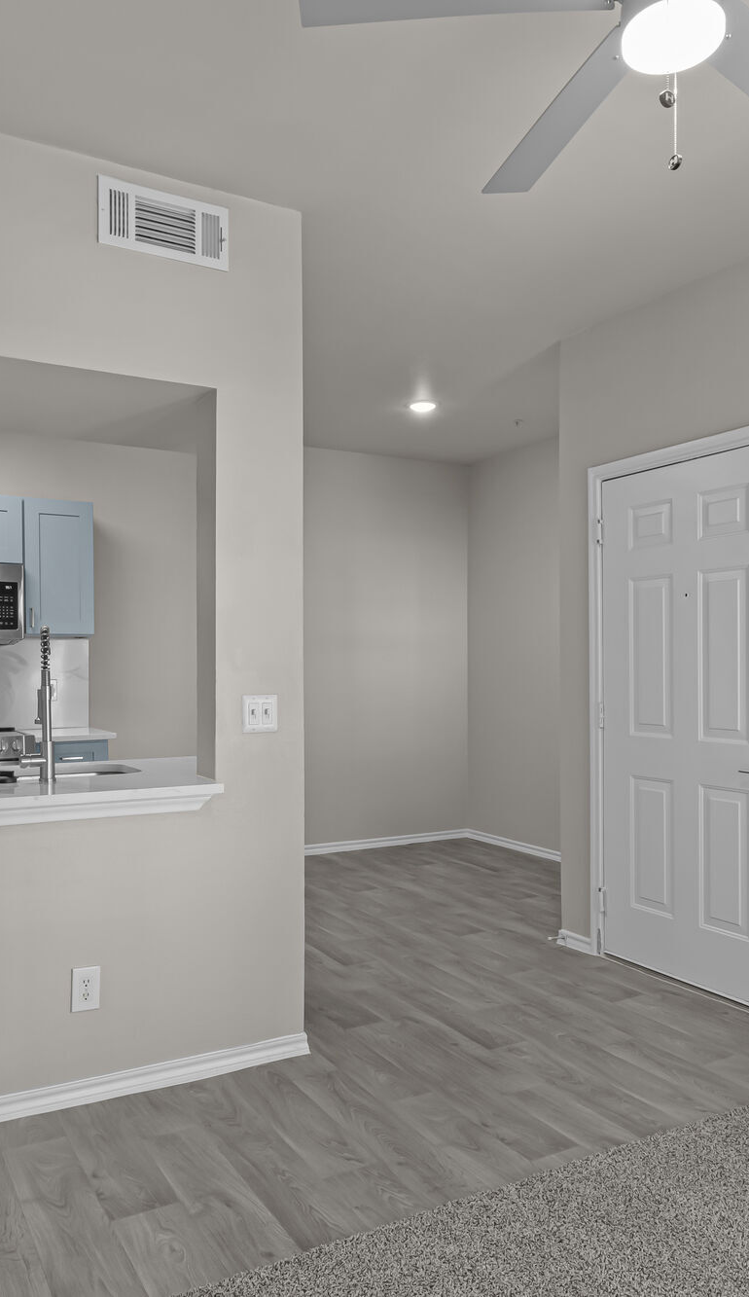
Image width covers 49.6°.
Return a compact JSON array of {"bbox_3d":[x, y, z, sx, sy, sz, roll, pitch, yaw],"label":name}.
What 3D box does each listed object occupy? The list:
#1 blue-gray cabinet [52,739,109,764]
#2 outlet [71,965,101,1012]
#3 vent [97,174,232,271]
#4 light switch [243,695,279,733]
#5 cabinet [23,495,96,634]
[{"bbox_3d":[-1.772,0.941,4.656,0.385,0.876,0.610,0,-1,-26],"label":"blue-gray cabinet"},{"bbox_3d":[-0.855,1.015,2.412,0.082,0.127,0.011,0,-1,-25],"label":"outlet"},{"bbox_3d":[-0.639,-1.312,2.504,0.399,0.202,0.027,0,-1,-25],"label":"vent"},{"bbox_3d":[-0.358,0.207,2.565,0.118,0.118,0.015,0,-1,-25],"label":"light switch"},{"bbox_3d":[-1.864,-0.461,4.764,0.375,0.763,0.325,0,-1,-26],"label":"cabinet"}]

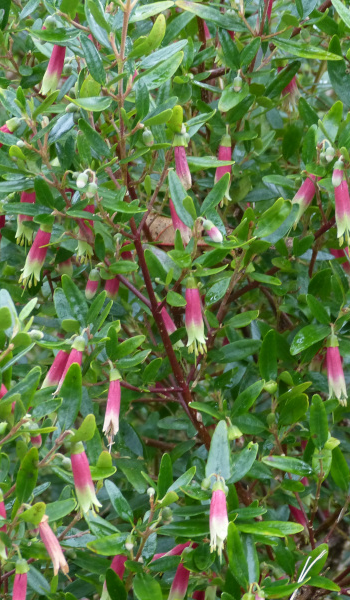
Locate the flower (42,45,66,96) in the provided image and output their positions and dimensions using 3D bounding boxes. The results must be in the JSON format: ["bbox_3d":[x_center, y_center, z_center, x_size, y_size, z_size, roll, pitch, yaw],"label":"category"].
[{"bbox_3d":[-0.076,-0.146,1.500,0.011,0.037,0.011,15,7,0],"label":"flower"}]

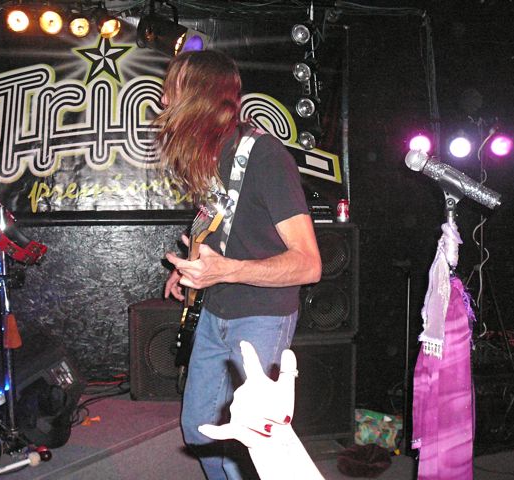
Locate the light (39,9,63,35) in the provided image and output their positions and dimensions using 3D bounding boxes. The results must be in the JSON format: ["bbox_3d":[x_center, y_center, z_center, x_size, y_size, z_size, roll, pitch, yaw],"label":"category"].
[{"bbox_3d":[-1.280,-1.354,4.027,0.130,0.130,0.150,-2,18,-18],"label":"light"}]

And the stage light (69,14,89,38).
[{"bbox_3d":[-1.025,-1.254,3.747,0.130,0.130,0.160,-1,30,-13],"label":"stage light"}]

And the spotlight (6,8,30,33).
[{"bbox_3d":[-1.345,-1.255,3.671,0.130,0.130,0.160,-1,25,-9],"label":"spotlight"}]

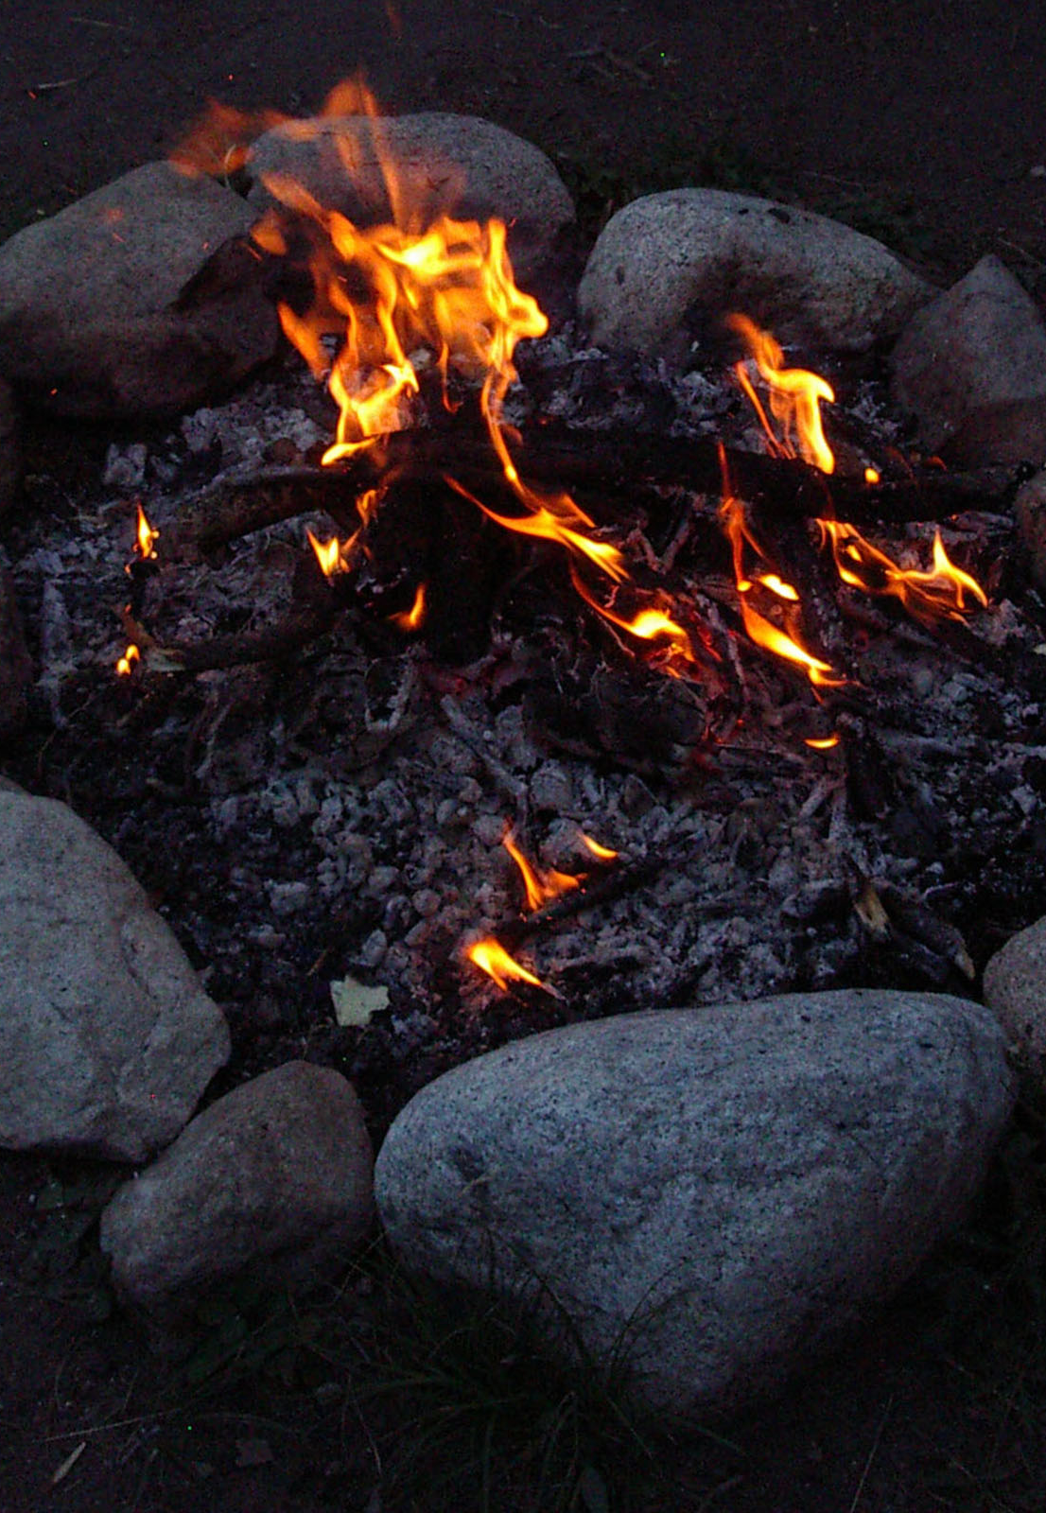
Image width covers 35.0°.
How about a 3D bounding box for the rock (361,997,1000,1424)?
[{"bbox_3d":[0.124,0.317,1.200,0.460,0.250,0.275,-8,44,-9],"label":"rock"}]

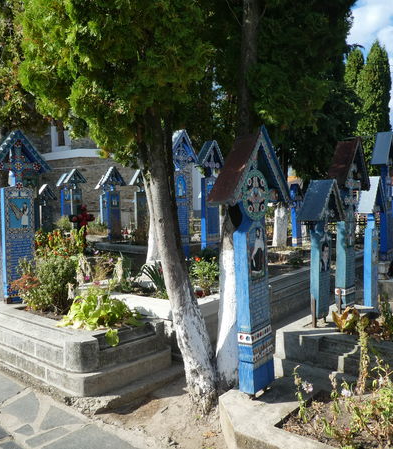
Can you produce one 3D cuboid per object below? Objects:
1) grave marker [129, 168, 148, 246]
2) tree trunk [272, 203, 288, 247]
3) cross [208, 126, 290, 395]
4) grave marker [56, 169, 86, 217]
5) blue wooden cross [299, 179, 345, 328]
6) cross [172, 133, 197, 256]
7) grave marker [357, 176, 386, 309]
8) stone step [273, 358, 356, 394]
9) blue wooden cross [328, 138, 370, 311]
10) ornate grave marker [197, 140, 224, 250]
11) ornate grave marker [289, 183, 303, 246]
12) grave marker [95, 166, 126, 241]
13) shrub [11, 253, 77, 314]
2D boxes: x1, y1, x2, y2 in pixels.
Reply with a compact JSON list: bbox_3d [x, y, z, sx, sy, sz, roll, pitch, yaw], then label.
[{"bbox_3d":[-1.345,-0.401,9.743,0.240,1.750,0.620,3,5,36],"label":"grave marker"},{"bbox_3d":[2.023,-0.017,9.964,0.350,1.120,0.350,1,4,11],"label":"tree trunk"},{"bbox_3d":[0.432,0.267,3.190,0.230,2.020,0.900,-2,2,36],"label":"cross"},{"bbox_3d":[-3.511,-0.651,11.839,0.270,1.880,0.820,3,5,36],"label":"grave marker"},{"bbox_3d":[1.102,0.253,3.619,0.220,1.260,0.630,3,5,36],"label":"blue wooden cross"},{"bbox_3d":[-0.308,-0.510,7.228,0.260,2.220,0.860,3,5,36],"label":"cross"},{"bbox_3d":[1.853,0.200,4.397,0.144,1.399,0.515,3,4,38],"label":"grave marker"},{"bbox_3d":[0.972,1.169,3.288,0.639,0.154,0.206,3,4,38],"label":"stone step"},{"bbox_3d":[1.436,0.008,3.922,0.206,1.632,0.536,3,4,38],"label":"blue wooden cross"},{"bbox_3d":[0.262,-0.525,7.501,0.175,1.964,0.618,3,4,38],"label":"ornate grave marker"},{"bbox_3d":[2.301,-0.200,9.554,0.240,1.420,0.540,3,5,36],"label":"ornate grave marker"},{"bbox_3d":[-2.104,-0.517,10.340,0.260,1.840,0.800,3,5,36],"label":"grave marker"},{"bbox_3d":[-1.628,0.637,4.475,0.515,0.588,0.536,3,4,38],"label":"shrub"}]

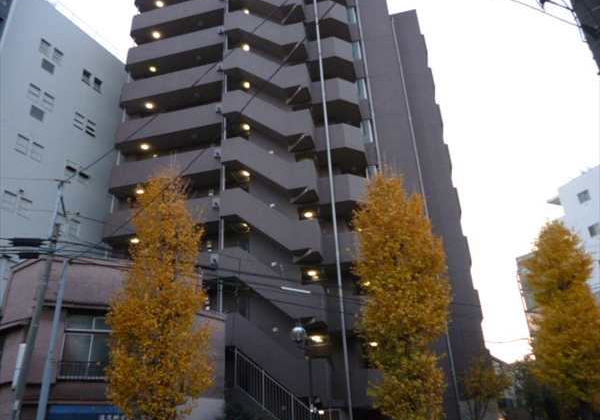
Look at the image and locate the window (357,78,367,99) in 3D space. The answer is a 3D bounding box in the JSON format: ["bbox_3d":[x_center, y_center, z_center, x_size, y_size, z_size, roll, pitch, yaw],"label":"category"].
[{"bbox_3d":[3.369,-6.547,26.360,0.414,1.434,0.112,-9,-27,12],"label":"window"}]

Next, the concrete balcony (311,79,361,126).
[{"bbox_3d":[1.893,-5.623,24.963,2.170,1.363,1.904,-9,-27,12],"label":"concrete balcony"}]

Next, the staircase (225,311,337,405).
[{"bbox_3d":[-0.987,5.674,18.699,4.368,3.498,1.316,-9,-27,12],"label":"staircase"}]

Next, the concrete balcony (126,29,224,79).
[{"bbox_3d":[-7.236,-9.357,29.279,6.339,1.411,1.400,-9,-27,12],"label":"concrete balcony"}]

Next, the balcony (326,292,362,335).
[{"bbox_3d":[2.440,4.401,19.996,2.170,1.363,1.904,-9,-27,12],"label":"balcony"}]

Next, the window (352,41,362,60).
[{"bbox_3d":[3.232,-9.053,27.602,0.414,1.434,0.112,-9,-27,12],"label":"window"}]

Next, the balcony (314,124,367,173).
[{"bbox_3d":[2.030,-3.117,23.721,2.170,1.363,1.904,-9,-27,12],"label":"balcony"}]

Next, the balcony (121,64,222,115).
[{"bbox_3d":[-7.099,-6.851,28.037,6.339,1.411,1.400,-9,-27,12],"label":"balcony"}]

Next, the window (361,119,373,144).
[{"bbox_3d":[3.506,-4.041,25.119,0.414,1.434,0.112,-9,-27,12],"label":"window"}]

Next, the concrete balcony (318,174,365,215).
[{"bbox_3d":[2.166,-0.611,22.480,2.170,1.363,1.904,-9,-27,12],"label":"concrete balcony"}]

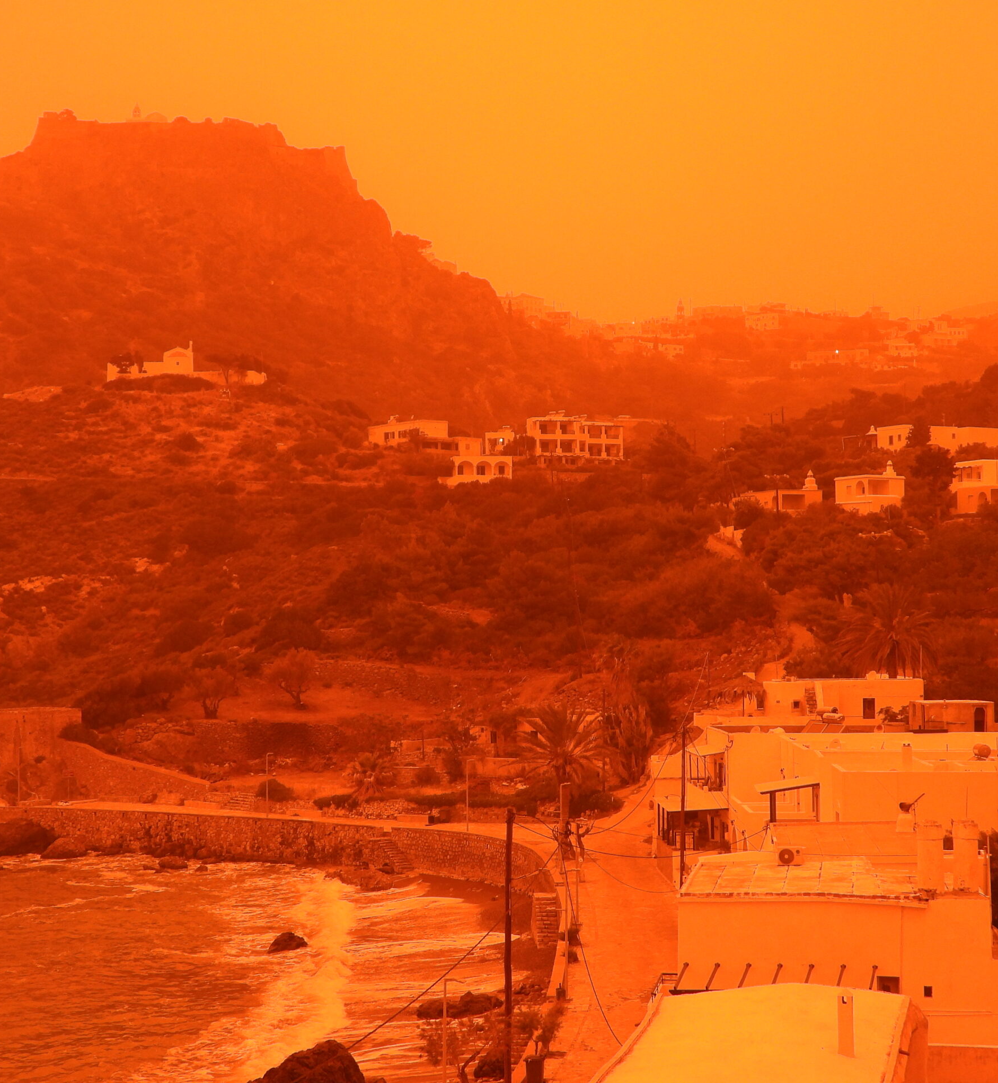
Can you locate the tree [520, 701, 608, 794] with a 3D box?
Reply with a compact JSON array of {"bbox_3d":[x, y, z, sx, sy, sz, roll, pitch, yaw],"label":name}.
[{"bbox_3d":[4.540,14.610,146.000,6.200,6.900,6.200,0,-1,0],"label":"tree"}]

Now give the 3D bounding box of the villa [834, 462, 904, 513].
[{"bbox_3d":[43.200,-6.100,243.000,5.800,6.000,6.000,0,-1,-28],"label":"villa"}]

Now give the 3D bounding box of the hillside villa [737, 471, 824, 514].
[{"bbox_3d":[32.600,-5.500,243.000,6.600,5.000,8.600,0,-1,-20],"label":"hillside villa"}]

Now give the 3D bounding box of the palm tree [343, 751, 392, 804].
[{"bbox_3d":[-9.580,17.310,152.000,3.500,3.900,3.500,0,-1,0],"label":"palm tree"}]

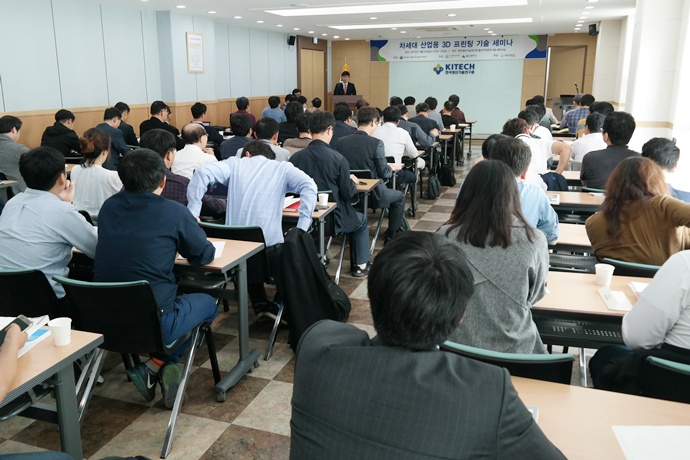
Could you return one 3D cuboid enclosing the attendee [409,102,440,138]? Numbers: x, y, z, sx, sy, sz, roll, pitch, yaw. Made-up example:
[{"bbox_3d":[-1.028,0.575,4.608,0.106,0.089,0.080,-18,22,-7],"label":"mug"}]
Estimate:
[{"bbox_3d":[1.166,-1.274,7.826,0.540,1.262,0.800,5,17,20],"label":"attendee"}]

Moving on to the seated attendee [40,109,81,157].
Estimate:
[{"bbox_3d":[-2.989,-0.692,5.851,0.520,1.315,0.800,5,17,20],"label":"seated attendee"}]

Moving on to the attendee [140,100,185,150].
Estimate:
[{"bbox_3d":[-2.351,-1.083,7.026,0.580,1.300,0.820,7,18,24],"label":"attendee"}]

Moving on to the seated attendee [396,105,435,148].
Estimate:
[{"bbox_3d":[0.827,-1.007,6.830,0.580,1.250,0.850,6,17,19],"label":"seated attendee"}]

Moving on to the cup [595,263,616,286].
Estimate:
[{"bbox_3d":[1.099,0.189,2.187,0.074,0.080,0.074,5,17,20],"label":"cup"}]

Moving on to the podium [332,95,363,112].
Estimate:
[{"bbox_3d":[0.114,-2.584,12.377,0.670,1.180,0.480,4,17,14],"label":"podium"}]

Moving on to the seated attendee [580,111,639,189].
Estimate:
[{"bbox_3d":[2.350,-0.312,4.547,0.520,1.340,0.750,7,17,19],"label":"seated attendee"}]

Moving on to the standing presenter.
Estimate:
[{"bbox_3d":[-0.033,-2.842,12.144,0.500,1.740,0.360,2,16,5],"label":"standing presenter"}]

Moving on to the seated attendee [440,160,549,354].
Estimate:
[{"bbox_3d":[0.602,0.309,2.260,0.500,1.260,0.780,5,17,20],"label":"seated attendee"}]

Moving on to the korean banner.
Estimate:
[{"bbox_3d":[2.575,-4.257,12.183,4.092,0.500,0.030,6,17,19],"label":"korean banner"}]

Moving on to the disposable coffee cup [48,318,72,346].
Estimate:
[{"bbox_3d":[-1.006,0.362,1.827,0.074,0.077,0.074,0,16,0],"label":"disposable coffee cup"}]

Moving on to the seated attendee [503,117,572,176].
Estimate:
[{"bbox_3d":[1.817,-0.371,4.865,0.580,1.260,0.800,7,17,19],"label":"seated attendee"}]

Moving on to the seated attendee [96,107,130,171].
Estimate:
[{"bbox_3d":[-2.545,-0.734,5.974,0.520,1.319,0.800,6,17,23],"label":"seated attendee"}]

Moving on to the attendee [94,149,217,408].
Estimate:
[{"bbox_3d":[-0.884,0.235,2.571,0.560,1.269,0.700,3,16,14],"label":"attendee"}]

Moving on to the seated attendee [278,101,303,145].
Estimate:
[{"bbox_3d":[-0.604,-0.995,6.773,0.480,1.340,0.780,5,17,20],"label":"seated attendee"}]

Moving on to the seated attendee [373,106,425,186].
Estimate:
[{"bbox_3d":[0.624,-0.797,6.168,0.520,1.320,0.780,7,17,19],"label":"seated attendee"}]

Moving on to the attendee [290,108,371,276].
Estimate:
[{"bbox_3d":[-0.058,-0.318,4.417,0.520,1.330,0.780,7,17,19],"label":"attendee"}]

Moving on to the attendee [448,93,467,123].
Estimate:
[{"bbox_3d":[2.185,-2.014,10.288,0.500,1.321,0.780,5,17,20],"label":"attendee"}]

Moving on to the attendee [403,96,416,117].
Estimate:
[{"bbox_3d":[1.257,-1.880,9.692,0.500,1.280,0.780,6,17,19],"label":"attendee"}]

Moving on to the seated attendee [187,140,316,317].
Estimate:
[{"bbox_3d":[-0.551,0.010,3.468,0.680,1.200,0.820,7,17,19],"label":"seated attendee"}]

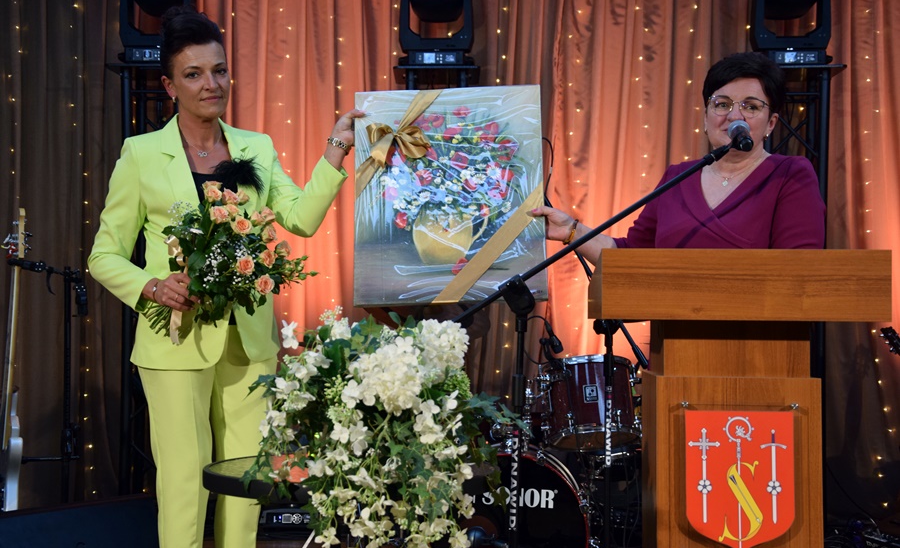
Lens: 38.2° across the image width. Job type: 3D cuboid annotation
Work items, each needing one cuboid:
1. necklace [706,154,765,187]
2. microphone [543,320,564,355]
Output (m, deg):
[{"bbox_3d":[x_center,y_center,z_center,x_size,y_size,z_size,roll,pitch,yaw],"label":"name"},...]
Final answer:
[{"bbox_3d":[0.708,-0.257,3.200,0.145,0.090,0.115,0,-1,28],"label":"necklace"},{"bbox_3d":[0.352,0.215,4.400,0.040,0.120,0.038,-34,16,-27],"label":"microphone"}]

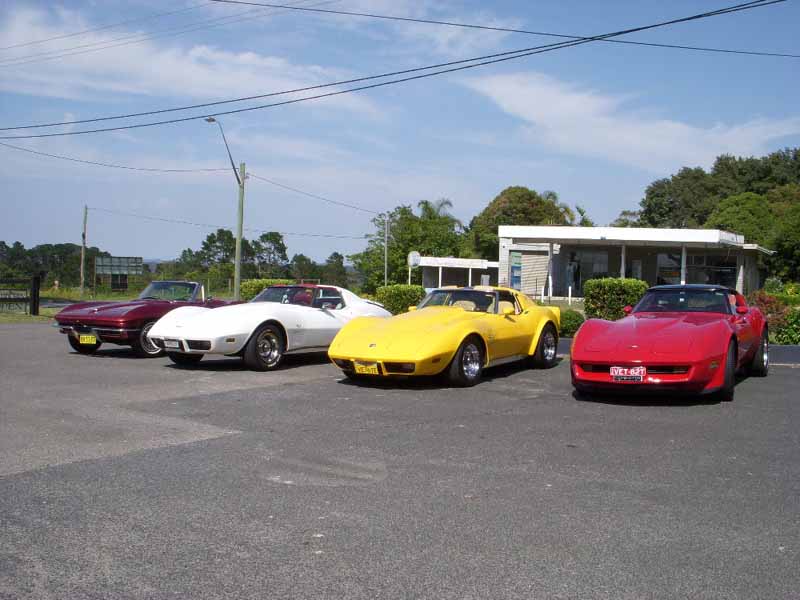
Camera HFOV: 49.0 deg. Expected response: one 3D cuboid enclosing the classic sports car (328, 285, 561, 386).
[{"bbox_3d":[0.840,0.409,12.223,1.800,1.210,4.700,1,2,32],"label":"classic sports car"}]

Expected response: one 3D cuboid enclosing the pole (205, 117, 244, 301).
[{"bbox_3d":[-8.369,-4.328,42.000,1.850,8.900,0.400,1,2,17],"label":"pole"}]

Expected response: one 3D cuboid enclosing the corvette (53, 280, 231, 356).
[{"bbox_3d":[-4.103,0.277,16.038,1.770,1.240,4.450,1,2,29],"label":"corvette"}]

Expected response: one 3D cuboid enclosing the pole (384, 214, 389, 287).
[{"bbox_3d":[-1.076,-3.826,70.000,0.250,6.100,0.250,1,2,0],"label":"pole"}]

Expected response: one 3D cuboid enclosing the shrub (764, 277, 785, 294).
[{"bbox_3d":[13.184,-0.512,31.000,0.800,0.680,0.750,2,2,28],"label":"shrub"}]

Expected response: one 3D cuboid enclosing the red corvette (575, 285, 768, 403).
[{"bbox_3d":[3.582,0.435,11.197,1.800,1.220,4.700,1,2,30],"label":"red corvette"}]

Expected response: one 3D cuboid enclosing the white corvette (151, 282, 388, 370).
[{"bbox_3d":[-1.866,0.348,14.048,1.790,1.220,4.700,1,2,34],"label":"white corvette"}]

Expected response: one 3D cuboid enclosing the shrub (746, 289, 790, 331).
[{"bbox_3d":[6.570,0.215,15.700,0.900,0.800,0.800,2,2,28],"label":"shrub"}]

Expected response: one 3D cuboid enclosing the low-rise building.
[{"bbox_3d":[11.968,-1.765,46.731,10.800,3.500,9.500,2,2,27],"label":"low-rise building"}]

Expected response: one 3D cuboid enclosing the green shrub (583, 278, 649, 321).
[{"bbox_3d":[4.957,-0.023,20.200,1.500,0.950,1.300,2,2,28],"label":"green shrub"}]

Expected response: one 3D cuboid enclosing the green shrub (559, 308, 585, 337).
[{"bbox_3d":[3.012,0.411,15.700,0.680,0.520,0.600,2,2,28],"label":"green shrub"}]

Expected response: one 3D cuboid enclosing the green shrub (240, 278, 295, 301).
[{"bbox_3d":[-3.893,-0.163,26.000,1.700,1.050,1.400,2,2,28],"label":"green shrub"}]

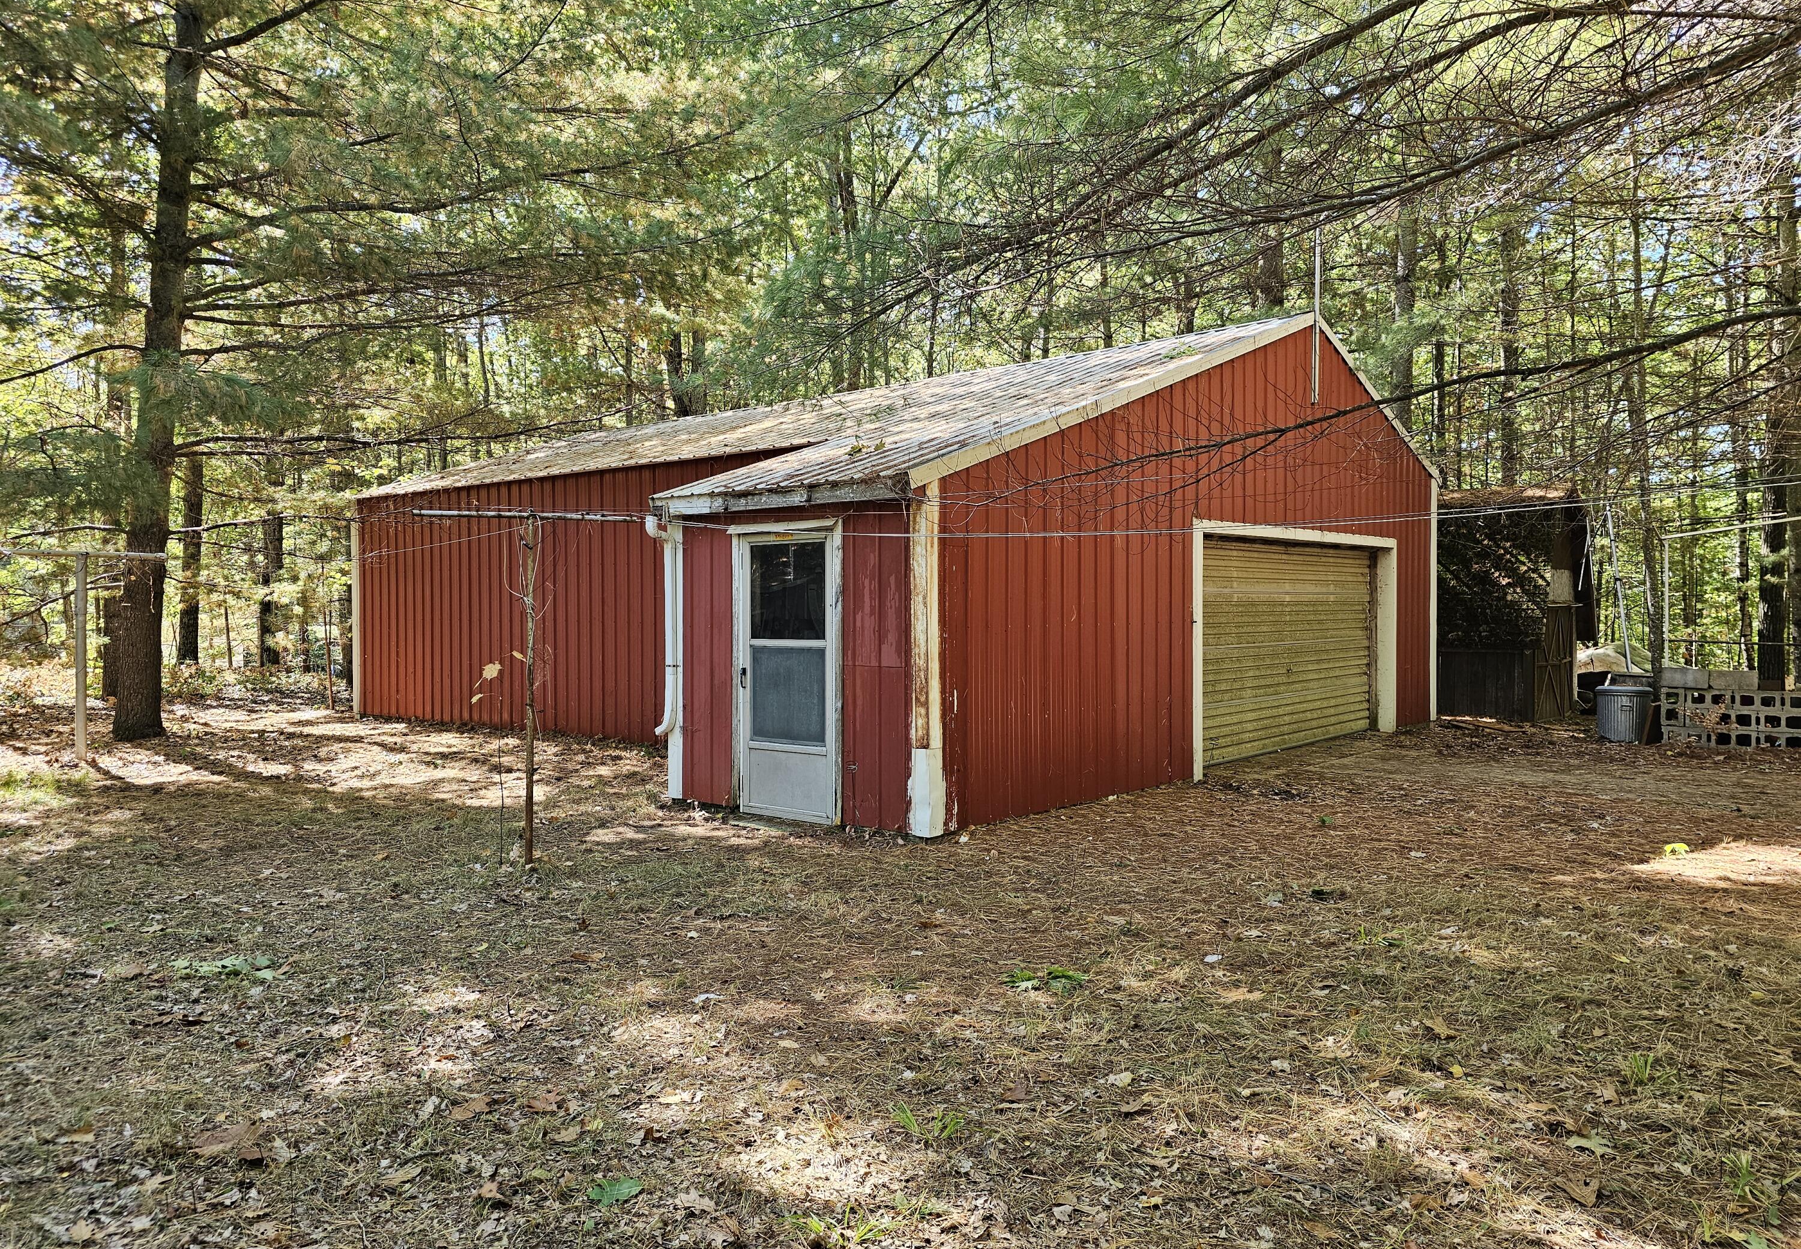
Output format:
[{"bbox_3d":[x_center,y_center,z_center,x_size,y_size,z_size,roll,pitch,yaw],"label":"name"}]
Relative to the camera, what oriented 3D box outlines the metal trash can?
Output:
[{"bbox_3d":[7.712,0.926,12.745,0.550,0.610,0.550,0,1,0],"label":"metal trash can"}]

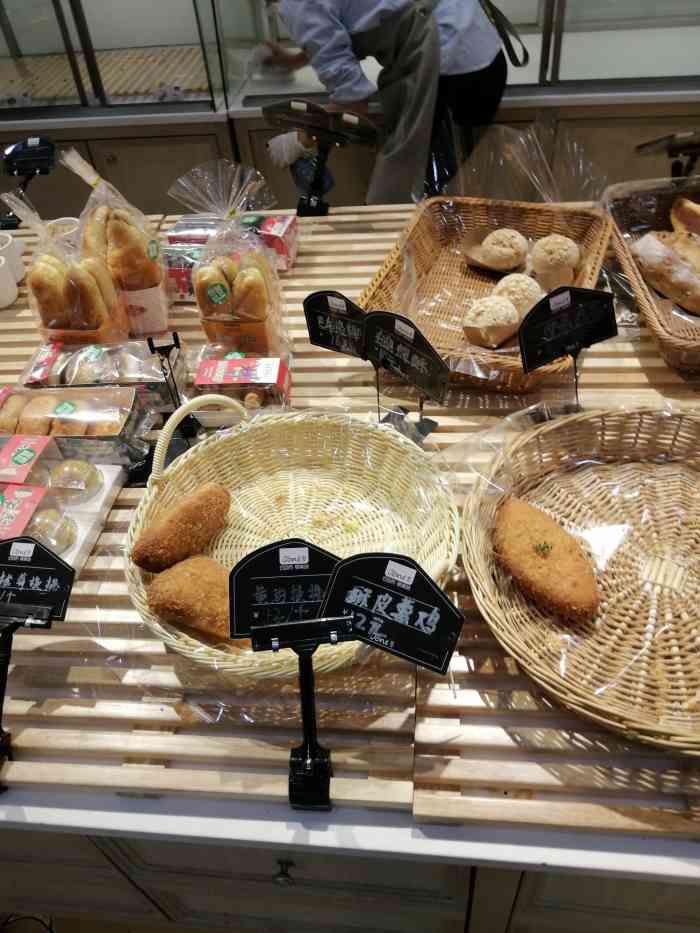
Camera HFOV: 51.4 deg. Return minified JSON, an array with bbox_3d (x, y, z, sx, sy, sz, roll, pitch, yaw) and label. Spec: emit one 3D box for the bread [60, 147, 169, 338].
[{"bbox_3d":[-0.352,-0.330,1.111,0.097,0.261,0.089,-12,46,-6],"label":"bread"}]

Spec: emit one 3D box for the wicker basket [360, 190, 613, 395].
[{"bbox_3d":[0.210,-0.265,1.105,0.310,0.089,0.428,11,48,17],"label":"wicker basket"}]

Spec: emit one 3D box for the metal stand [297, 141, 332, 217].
[{"bbox_3d":[-0.070,-0.552,1.385,0.055,0.138,0.049,0,46,7],"label":"metal stand"}]

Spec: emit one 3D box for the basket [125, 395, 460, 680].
[{"bbox_3d":[-0.057,0.067,0.767,0.347,0.148,0.347,-3,45,3],"label":"basket"}]

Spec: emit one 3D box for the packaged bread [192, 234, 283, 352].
[{"bbox_3d":[-0.164,-0.253,1.087,0.094,0.158,0.084,0,46,7],"label":"packaged bread"}]

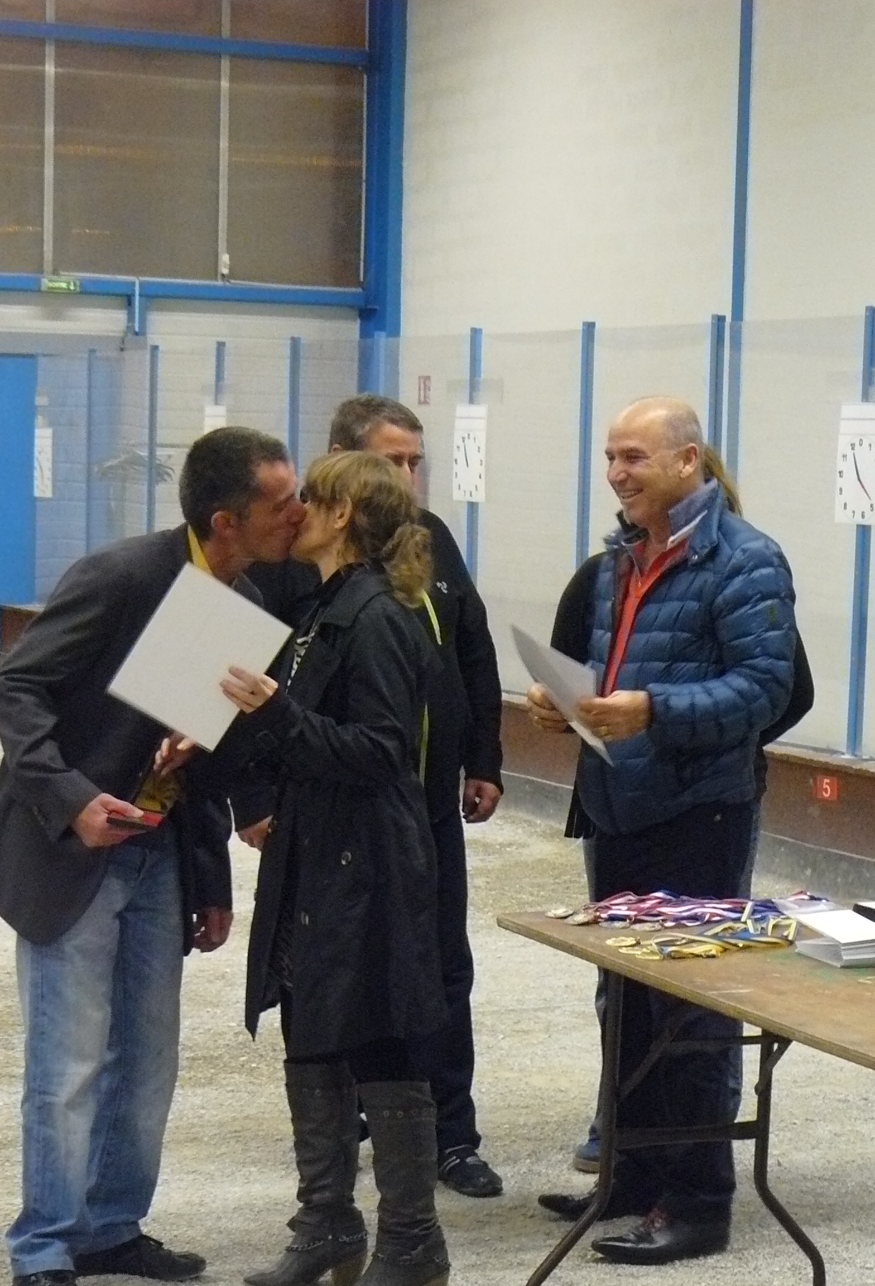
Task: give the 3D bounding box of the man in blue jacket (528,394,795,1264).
[{"bbox_3d":[0.458,0.358,6.194,0.450,1.720,0.510,-1,4,-27],"label":"man in blue jacket"}]

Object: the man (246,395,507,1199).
[{"bbox_3d":[-0.137,0.311,6.714,0.570,1.720,0.400,1,4,-8],"label":"man"}]

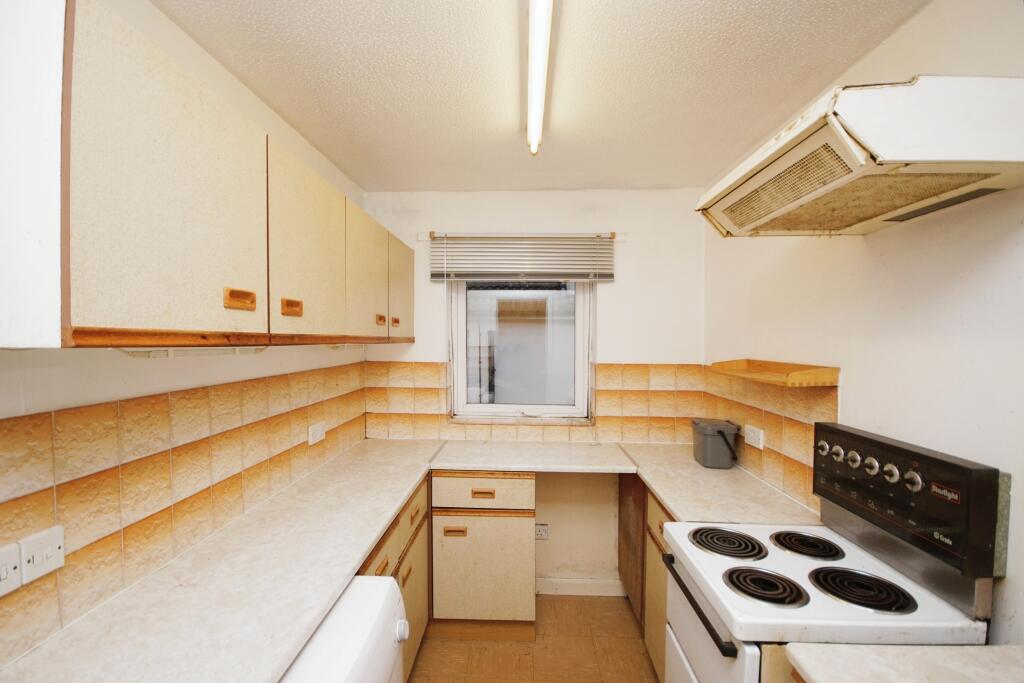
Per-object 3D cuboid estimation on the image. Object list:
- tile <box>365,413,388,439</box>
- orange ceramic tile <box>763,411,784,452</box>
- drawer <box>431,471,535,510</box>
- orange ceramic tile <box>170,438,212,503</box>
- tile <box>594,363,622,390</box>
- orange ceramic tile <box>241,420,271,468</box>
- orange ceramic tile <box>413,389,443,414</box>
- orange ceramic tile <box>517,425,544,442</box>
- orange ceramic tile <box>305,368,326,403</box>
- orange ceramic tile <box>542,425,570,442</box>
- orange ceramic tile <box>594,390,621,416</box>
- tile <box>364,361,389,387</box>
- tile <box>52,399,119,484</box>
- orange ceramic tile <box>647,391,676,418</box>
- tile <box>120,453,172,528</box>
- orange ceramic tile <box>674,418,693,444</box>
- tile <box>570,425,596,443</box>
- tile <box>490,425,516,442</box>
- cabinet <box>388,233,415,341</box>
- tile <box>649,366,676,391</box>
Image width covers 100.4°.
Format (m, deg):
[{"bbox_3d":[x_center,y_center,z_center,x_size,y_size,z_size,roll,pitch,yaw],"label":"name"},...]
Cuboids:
[{"bbox_3d":[-0.799,0.503,2.541,0.134,0.149,0.010,0,1,3],"label":"tile"},{"bbox_3d":[1.062,0.367,1.733,0.010,0.150,0.150,0,1,2],"label":"orange ceramic tile"},{"bbox_3d":[-0.127,0.720,2.280,0.502,0.183,0.410,0,1,3],"label":"drawer"},{"bbox_3d":[-0.925,0.366,1.227,0.010,0.150,0.145,0,1,3],"label":"orange ceramic tile"},{"bbox_3d":[0.564,0.208,2.476,0.151,0.151,0.010,0,1,3],"label":"tile"},{"bbox_3d":[-0.936,0.373,1.552,0.010,0.154,0.143,0,1,3],"label":"orange ceramic tile"},{"bbox_3d":[-0.500,0.351,2.517,0.150,0.150,0.010,0,1,2],"label":"orange ceramic tile"},{"bbox_3d":[0.111,0.541,2.510,0.151,0.095,0.010,0,1,3],"label":"orange ceramic tile"},{"bbox_3d":[-0.890,0.207,1.933,0.010,0.150,0.145,0,1,2],"label":"orange ceramic tile"},{"bbox_3d":[0.263,0.542,2.502,0.148,0.095,0.010,0,1,3],"label":"orange ceramic tile"},{"bbox_3d":[0.564,0.359,2.480,0.150,0.150,0.010,0,1,2],"label":"orange ceramic tile"},{"bbox_3d":[-0.803,0.198,2.552,0.138,0.152,0.010,0,1,3],"label":"tile"},{"bbox_3d":[-0.933,0.217,0.939,0.010,0.150,0.145,0,1,2],"label":"tile"},{"bbox_3d":[0.864,0.359,2.449,0.150,0.150,0.010,0,1,2],"label":"orange ceramic tile"},{"bbox_3d":[-0.931,0.368,1.086,0.010,0.150,0.145,0,1,3],"label":"tile"},{"bbox_3d":[1.019,0.511,2.454,0.150,0.148,0.010,0,1,2],"label":"orange ceramic tile"},{"bbox_3d":[0.412,0.535,2.482,0.150,0.100,0.010,0,0,2],"label":"tile"},{"bbox_3d":[-0.044,0.538,2.507,0.151,0.095,0.010,0,1,3],"label":"tile"},{"bbox_3d":[-0.721,-0.258,2.252,0.293,0.533,0.452,0,1,3],"label":"cabinet"},{"bbox_3d":[0.867,0.210,2.462,0.151,0.151,0.010,0,1,3],"label":"tile"}]

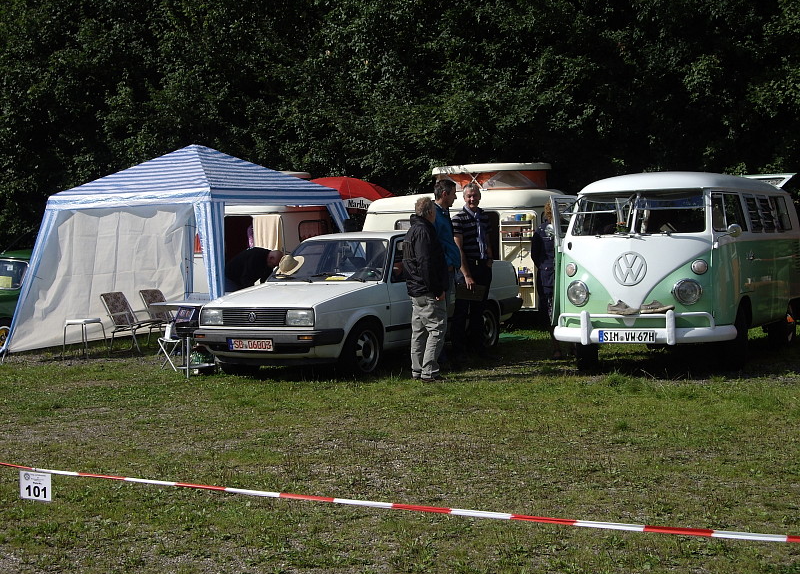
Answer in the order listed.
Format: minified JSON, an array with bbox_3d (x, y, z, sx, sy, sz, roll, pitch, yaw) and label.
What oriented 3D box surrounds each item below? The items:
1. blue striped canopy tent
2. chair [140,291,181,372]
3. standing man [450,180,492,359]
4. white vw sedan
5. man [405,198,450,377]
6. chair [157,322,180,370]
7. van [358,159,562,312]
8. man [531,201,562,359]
[{"bbox_3d":[-2.604,-0.532,19.394,3.400,2.560,3.400,0,4,32],"label":"blue striped canopy tent"},{"bbox_3d":[-2.931,0.399,18.541,0.660,0.820,0.580,-1,4,30],"label":"chair"},{"bbox_3d":[0.751,-0.113,15.668,0.490,1.850,0.330,-3,3,-6],"label":"standing man"},{"bbox_3d":[-0.284,0.092,16.077,1.670,1.410,4.330,0,4,32],"label":"white vw sedan"},{"bbox_3d":[0.233,0.028,14.272,0.470,1.760,0.350,0,4,37],"label":"man"},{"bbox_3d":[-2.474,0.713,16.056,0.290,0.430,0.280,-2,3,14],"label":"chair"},{"bbox_3d":[0.959,-0.550,20.402,3.100,2.200,1.680,-2,3,13],"label":"van"},{"bbox_3d":[1.606,-0.066,15.923,0.480,1.660,0.350,-1,4,30],"label":"man"}]

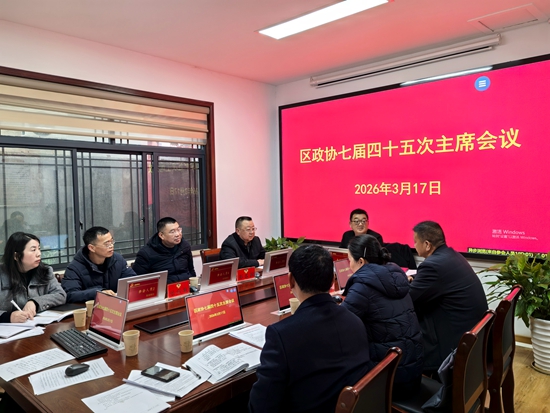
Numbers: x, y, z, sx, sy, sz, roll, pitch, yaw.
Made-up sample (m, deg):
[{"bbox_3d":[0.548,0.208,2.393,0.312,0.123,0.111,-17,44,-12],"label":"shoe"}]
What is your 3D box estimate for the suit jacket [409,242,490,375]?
[{"bbox_3d":[1.090,0.601,2.804,0.550,0.690,0.570,-3,3,-43],"label":"suit jacket"}]

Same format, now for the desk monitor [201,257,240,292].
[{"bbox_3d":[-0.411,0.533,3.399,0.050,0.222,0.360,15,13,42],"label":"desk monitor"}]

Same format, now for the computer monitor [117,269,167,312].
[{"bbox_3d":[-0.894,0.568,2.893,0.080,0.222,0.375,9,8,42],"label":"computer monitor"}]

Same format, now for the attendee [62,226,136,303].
[{"bbox_3d":[-1.296,0.790,3.284,0.720,1.265,0.600,0,2,28],"label":"attendee"}]

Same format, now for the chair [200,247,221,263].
[{"bbox_3d":[-0.439,0.899,4.439,0.550,0.900,0.460,1,3,44],"label":"chair"}]

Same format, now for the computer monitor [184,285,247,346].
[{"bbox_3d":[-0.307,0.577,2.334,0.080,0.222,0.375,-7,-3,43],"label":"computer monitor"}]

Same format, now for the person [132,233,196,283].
[{"bbox_3d":[-0.901,0.742,3.763,0.720,1.280,0.550,1,3,38],"label":"person"}]

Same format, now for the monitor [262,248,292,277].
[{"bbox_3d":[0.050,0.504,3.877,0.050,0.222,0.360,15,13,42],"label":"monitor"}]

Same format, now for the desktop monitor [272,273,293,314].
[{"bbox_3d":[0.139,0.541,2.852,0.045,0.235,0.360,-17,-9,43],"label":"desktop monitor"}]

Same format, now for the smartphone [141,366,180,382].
[{"bbox_3d":[-0.469,0.691,1.771,0.155,0.012,0.078,0,3,36],"label":"smartphone"}]

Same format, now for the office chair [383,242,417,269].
[{"bbox_3d":[1.179,0.856,4.522,0.500,0.920,0.560,1,3,44],"label":"office chair"}]

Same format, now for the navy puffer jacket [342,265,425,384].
[{"bbox_3d":[0.640,0.636,2.406,0.520,0.620,0.520,-3,3,-43],"label":"navy puffer jacket"}]

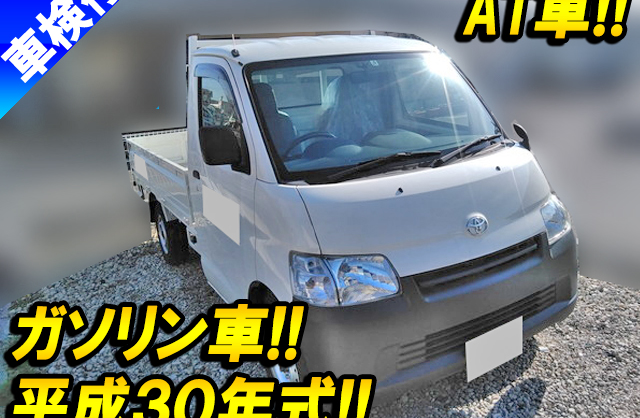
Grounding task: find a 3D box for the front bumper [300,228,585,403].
[{"bbox_3d":[0.682,0.443,2.317,1.640,0.540,0.380,-12,16,-27],"label":"front bumper"}]

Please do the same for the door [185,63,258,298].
[{"bbox_3d":[-0.488,-0.089,2.703,0.170,1.420,1.120,-12,17,-26],"label":"door"}]

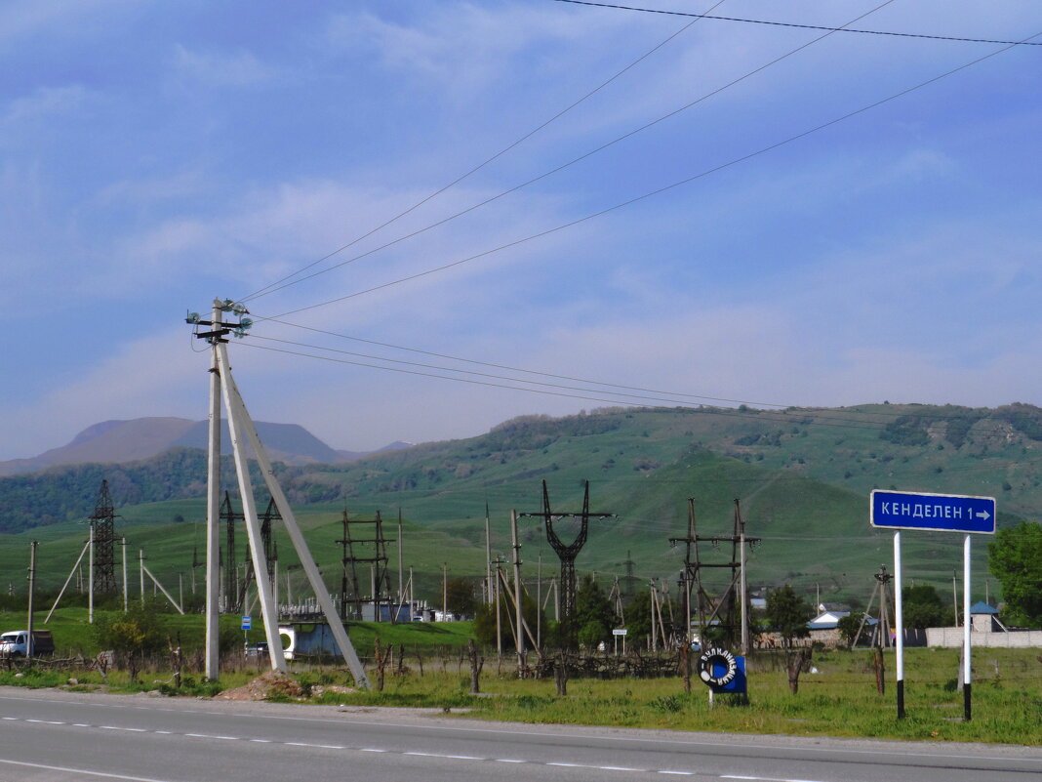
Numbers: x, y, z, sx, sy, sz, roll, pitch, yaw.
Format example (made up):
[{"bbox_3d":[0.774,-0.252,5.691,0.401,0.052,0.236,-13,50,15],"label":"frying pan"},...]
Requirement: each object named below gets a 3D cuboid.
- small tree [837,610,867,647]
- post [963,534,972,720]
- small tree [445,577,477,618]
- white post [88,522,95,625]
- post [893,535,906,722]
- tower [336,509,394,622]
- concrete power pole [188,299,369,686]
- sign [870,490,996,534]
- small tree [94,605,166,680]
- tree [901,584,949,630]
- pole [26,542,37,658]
[{"bbox_3d":[35.638,25.613,285.000,3.200,3.800,3.100,0,-5,0],"label":"small tree"},{"bbox_3d":[5.999,3.134,35.600,0.078,2.600,0.078,0,-5,0],"label":"post"},{"bbox_3d":[-9.061,31.381,400.000,4.800,6.800,4.600,0,-5,0],"label":"small tree"},{"bbox_3d":[-36.992,15.788,228.000,0.240,8.600,0.240,0,-5,0],"label":"white post"},{"bbox_3d":[5.016,3.070,35.100,0.078,2.580,0.078,3,-6,-33],"label":"post"},{"bbox_3d":[-19.326,21.818,330.000,8.200,13.900,4.600,2,-5,-22],"label":"tower"},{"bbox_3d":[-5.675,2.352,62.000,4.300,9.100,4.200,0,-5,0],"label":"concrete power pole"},{"bbox_3d":[5.493,1.610,35.300,2.120,0.500,0.050,3,-6,-33],"label":"sign"},{"bbox_3d":[-9.736,6.272,66.000,1.800,1.870,1.700,0,-5,0],"label":"small tree"},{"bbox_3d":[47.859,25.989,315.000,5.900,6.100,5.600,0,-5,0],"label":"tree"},{"bbox_3d":[-31.401,13.462,170.000,0.240,7.600,0.240,0,-5,0],"label":"pole"}]

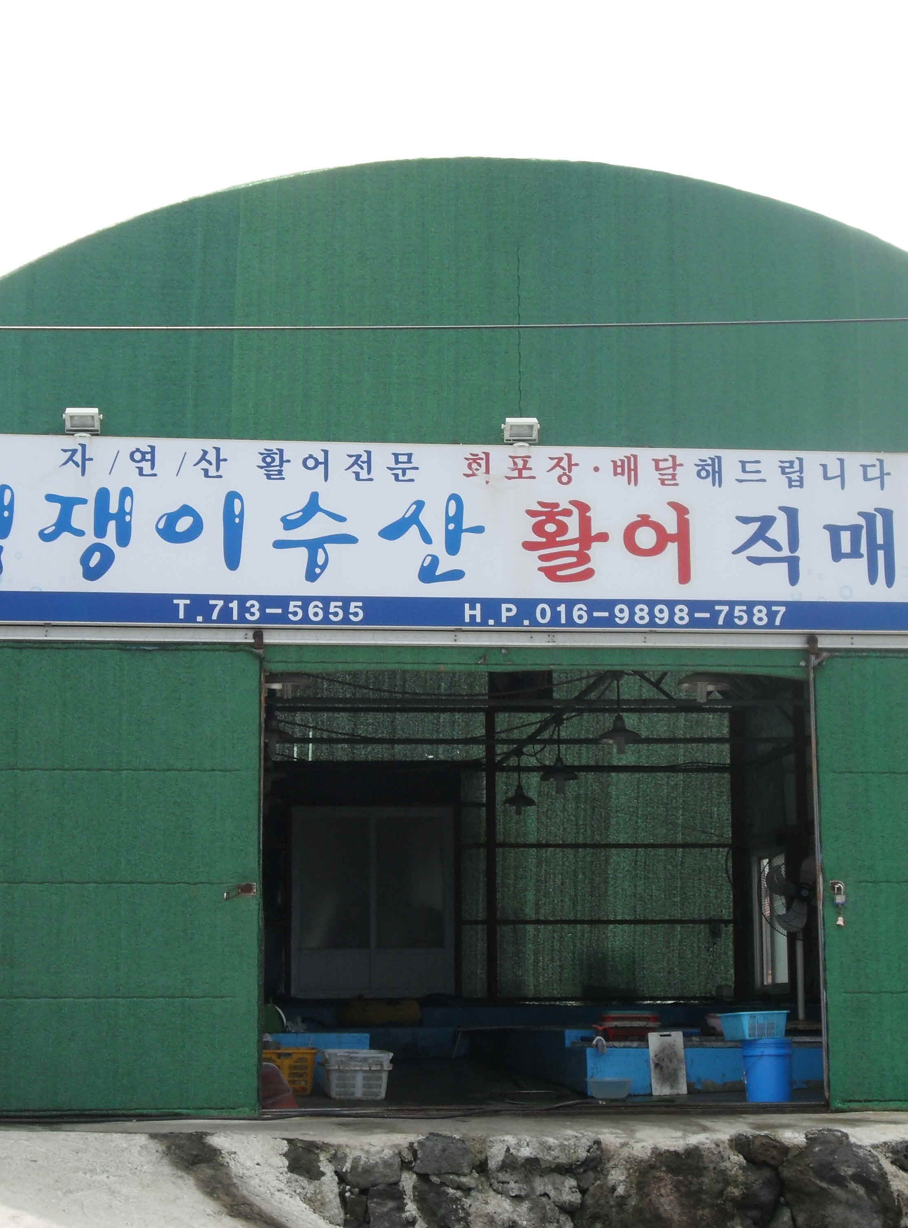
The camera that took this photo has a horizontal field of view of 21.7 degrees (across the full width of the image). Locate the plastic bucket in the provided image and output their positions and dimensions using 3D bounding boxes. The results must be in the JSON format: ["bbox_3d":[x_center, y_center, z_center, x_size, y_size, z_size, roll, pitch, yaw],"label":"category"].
[{"bbox_3d":[1.890,2.750,14.250,0.298,0.378,0.298,0,-10,0],"label":"plastic bucket"}]

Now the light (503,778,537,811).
[{"bbox_3d":[0.690,1.887,24.400,0.345,0.330,0.345,1,-10,-6],"label":"light"}]

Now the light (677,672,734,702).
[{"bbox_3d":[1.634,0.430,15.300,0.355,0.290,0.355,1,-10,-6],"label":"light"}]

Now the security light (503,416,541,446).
[{"bbox_3d":[0.407,-1.105,14.335,0.230,0.170,0.130,1,0,-6],"label":"security light"}]

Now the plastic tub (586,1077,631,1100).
[{"bbox_3d":[0.956,2.930,14.600,0.275,0.125,0.270,1,-10,-6],"label":"plastic tub"}]

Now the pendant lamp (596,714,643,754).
[{"bbox_3d":[1.310,0.951,18.700,0.350,0.320,0.350,1,-10,-6],"label":"pendant lamp"}]

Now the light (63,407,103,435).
[{"bbox_3d":[-2.205,-1.145,14.060,0.230,0.170,0.130,1,0,-6],"label":"light"}]

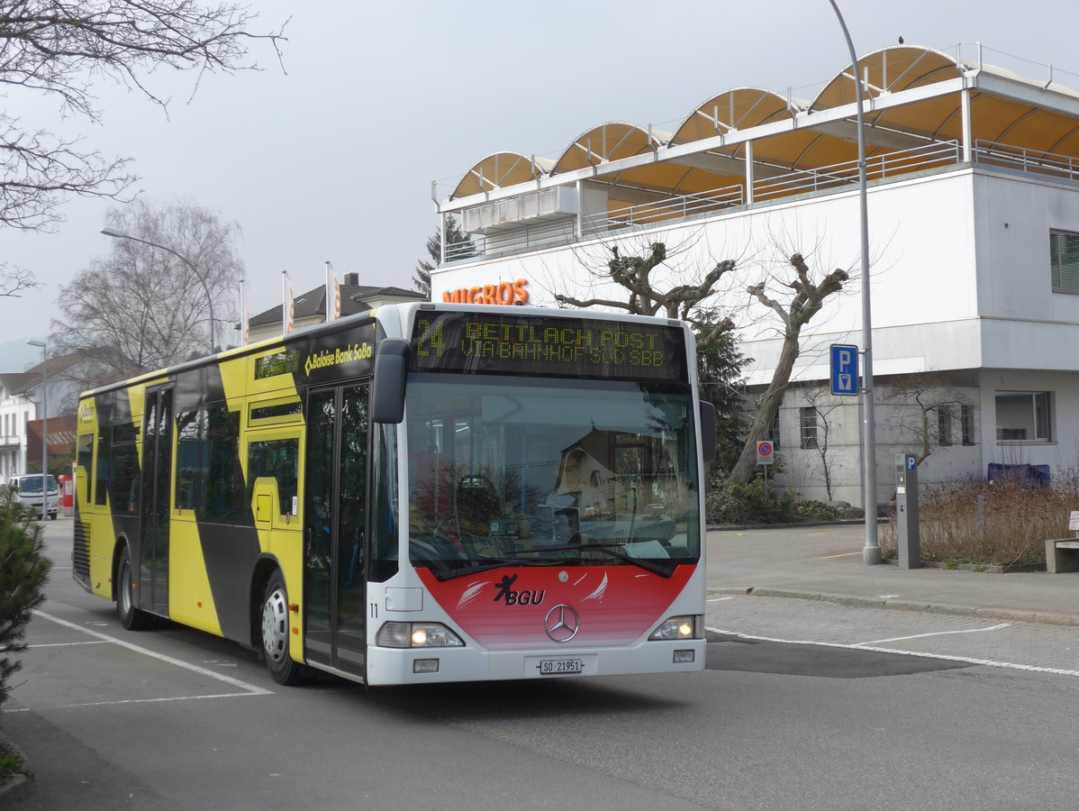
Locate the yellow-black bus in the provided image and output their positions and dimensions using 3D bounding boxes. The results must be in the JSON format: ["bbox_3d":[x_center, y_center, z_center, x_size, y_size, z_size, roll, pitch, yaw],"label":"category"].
[{"bbox_3d":[-2.341,0.942,16.531,2.600,2.880,11.950,2,-3,-25],"label":"yellow-black bus"}]

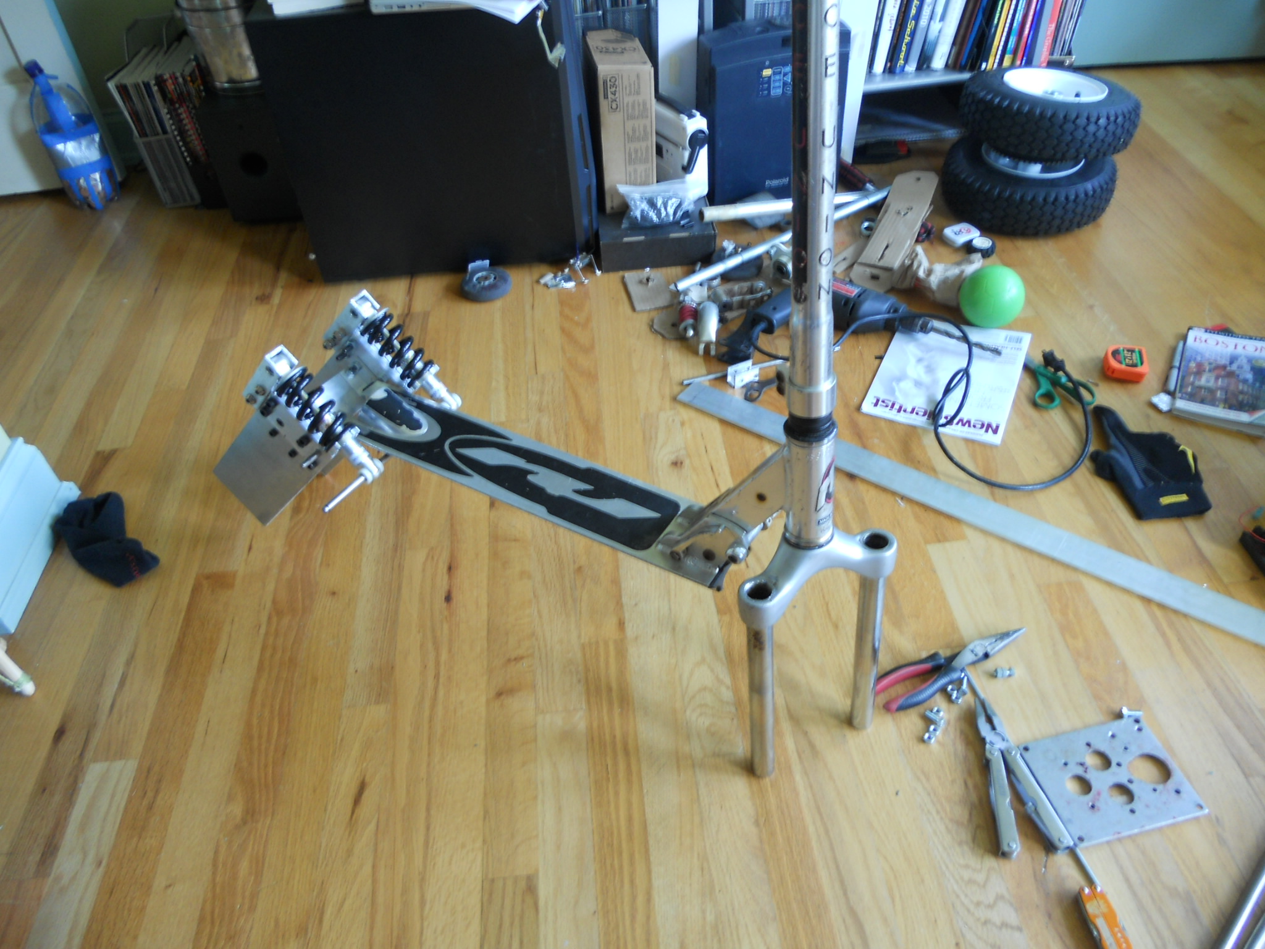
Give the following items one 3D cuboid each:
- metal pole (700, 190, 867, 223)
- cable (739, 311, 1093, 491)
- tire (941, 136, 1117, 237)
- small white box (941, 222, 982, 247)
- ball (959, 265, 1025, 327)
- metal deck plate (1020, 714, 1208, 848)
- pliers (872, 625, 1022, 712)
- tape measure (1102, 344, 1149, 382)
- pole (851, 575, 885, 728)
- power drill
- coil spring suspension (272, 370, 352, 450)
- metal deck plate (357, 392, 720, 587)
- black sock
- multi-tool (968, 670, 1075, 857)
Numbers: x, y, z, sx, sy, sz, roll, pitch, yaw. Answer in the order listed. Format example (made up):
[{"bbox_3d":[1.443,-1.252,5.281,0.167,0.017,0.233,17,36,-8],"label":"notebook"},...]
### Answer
[{"bbox_3d":[0.297,-0.509,1.861,0.377,0.026,0.026,-12,43,-21],"label":"metal pole"},{"bbox_3d":[0.422,-0.152,1.465,0.510,0.056,0.309,18,48,21],"label":"cable"},{"bbox_3d":[0.752,-0.566,1.882,0.308,0.090,0.308,-5,43,0],"label":"tire"},{"bbox_3d":[0.608,-0.440,1.822,0.057,0.015,0.044,-21,46,-16],"label":"small white box"},{"bbox_3d":[0.583,-0.288,1.598,0.100,0.100,0.100,-3,43,2],"label":"ball"},{"bbox_3d":[0.500,0.319,1.034,0.144,0.006,0.117,-12,44,-7],"label":"metal deck plate"},{"bbox_3d":[0.361,0.214,1.117,0.208,0.020,0.056,-20,46,-15],"label":"pliers"},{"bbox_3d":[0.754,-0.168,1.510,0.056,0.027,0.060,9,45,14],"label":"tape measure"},{"bbox_3d":[0.236,0.178,0.999,0.025,0.250,0.025,-7,41,3],"label":"pole"},{"bbox_3d":[0.330,-0.241,1.536,0.260,0.070,0.171,19,37,20],"label":"power drill"},{"bbox_3d":[-0.387,-0.080,1.193,0.092,0.048,0.048,52,57,-7],"label":"coil spring suspension"},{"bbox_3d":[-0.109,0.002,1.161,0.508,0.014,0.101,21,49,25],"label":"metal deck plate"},{"bbox_3d":[-0.698,0.088,1.306,0.088,0.052,0.154,-33,51,-26],"label":"black sock"},{"bbox_3d":[0.390,0.302,1.024,0.076,0.020,0.197,-6,44,-2],"label":"multi-tool"}]

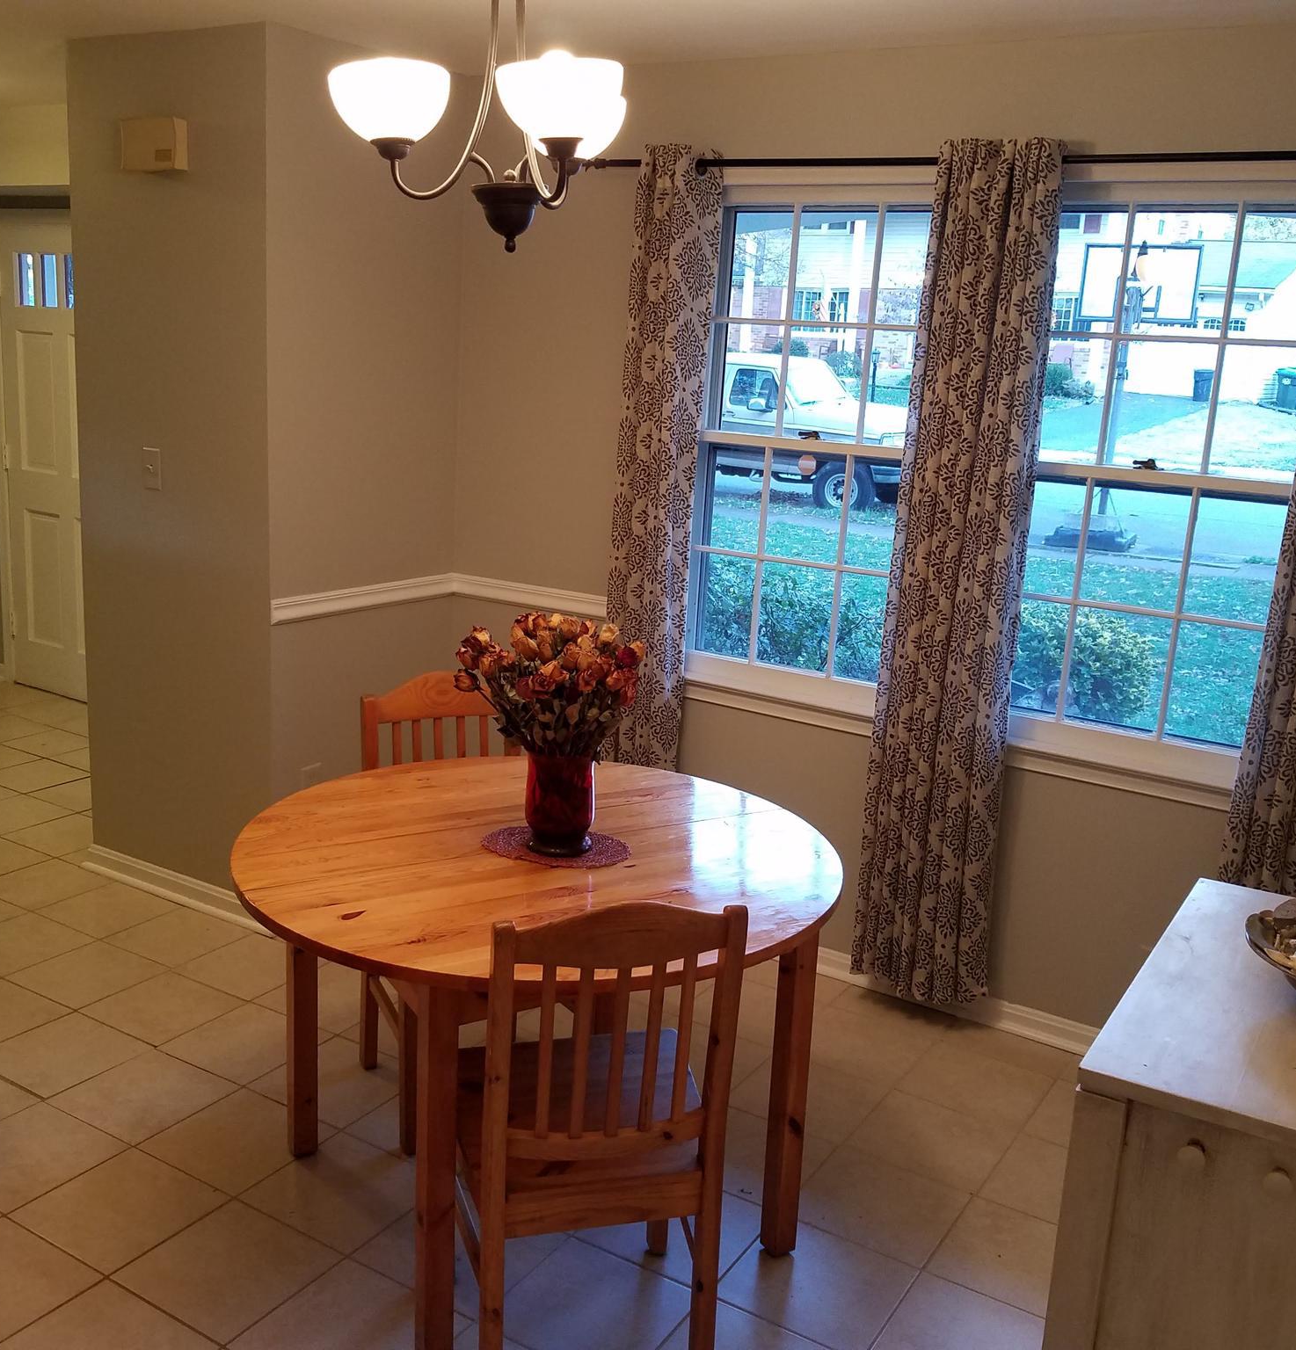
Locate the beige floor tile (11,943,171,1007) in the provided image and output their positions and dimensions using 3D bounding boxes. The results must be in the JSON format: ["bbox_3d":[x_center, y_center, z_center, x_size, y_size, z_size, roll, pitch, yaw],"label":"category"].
[{"bbox_3d":[-1.503,0.805,3.632,0.295,0.010,0.295,12,15,29],"label":"beige floor tile"}]

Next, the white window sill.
[{"bbox_3d":[0.757,0.136,3.595,1.601,0.136,0.080,12,15,29],"label":"white window sill"}]

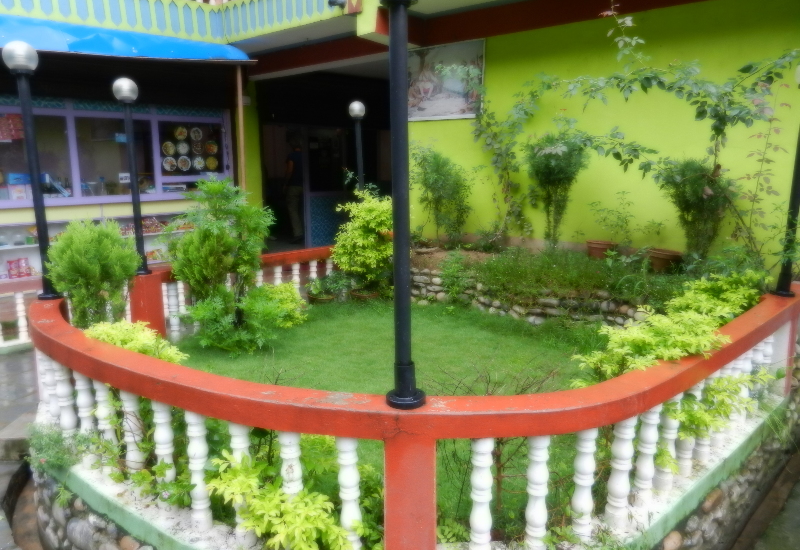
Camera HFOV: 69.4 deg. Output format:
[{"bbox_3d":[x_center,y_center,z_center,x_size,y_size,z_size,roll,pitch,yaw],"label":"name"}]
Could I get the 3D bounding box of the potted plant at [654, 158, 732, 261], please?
[{"bbox_3d":[2.946,-0.647,5.800,0.662,1.026,0.662,5,13,26],"label":"potted plant"}]

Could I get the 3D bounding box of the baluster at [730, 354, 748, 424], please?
[{"bbox_3d":[1.908,0.623,3.200,0.072,0.434,0.072,6,13,32],"label":"baluster"}]

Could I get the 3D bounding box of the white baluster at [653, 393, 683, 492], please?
[{"bbox_3d":[1.100,0.657,2.375,0.082,0.473,0.082,0,10,0],"label":"white baluster"}]

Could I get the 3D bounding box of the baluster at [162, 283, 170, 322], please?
[{"bbox_3d":[-2.313,0.198,5.682,0.077,0.445,0.077,-5,11,-22],"label":"baluster"}]

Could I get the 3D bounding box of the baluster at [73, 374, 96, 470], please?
[{"bbox_3d":[-1.366,0.597,2.523,0.077,0.445,0.077,-6,12,-29],"label":"baluster"}]

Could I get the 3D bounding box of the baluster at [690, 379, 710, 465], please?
[{"bbox_3d":[1.369,0.615,2.585,0.082,0.473,0.082,0,10,0],"label":"baluster"}]

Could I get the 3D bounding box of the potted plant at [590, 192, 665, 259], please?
[{"bbox_3d":[2.198,-0.482,5.631,0.693,0.662,0.462,5,12,26],"label":"potted plant"}]

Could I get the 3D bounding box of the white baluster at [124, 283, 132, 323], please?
[{"bbox_3d":[-2.059,0.315,4.401,0.082,0.484,0.082,0,10,0],"label":"white baluster"}]

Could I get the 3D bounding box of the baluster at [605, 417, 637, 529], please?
[{"bbox_3d":[0.789,0.710,2.070,0.072,0.448,0.072,4,12,22],"label":"baluster"}]

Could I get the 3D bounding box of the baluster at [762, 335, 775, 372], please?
[{"bbox_3d":[1.988,0.460,3.130,0.077,0.445,0.077,6,12,33],"label":"baluster"}]

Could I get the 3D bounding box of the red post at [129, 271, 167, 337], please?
[{"bbox_3d":[-1.966,0.240,4.500,0.170,0.540,0.170,5,13,26],"label":"red post"}]

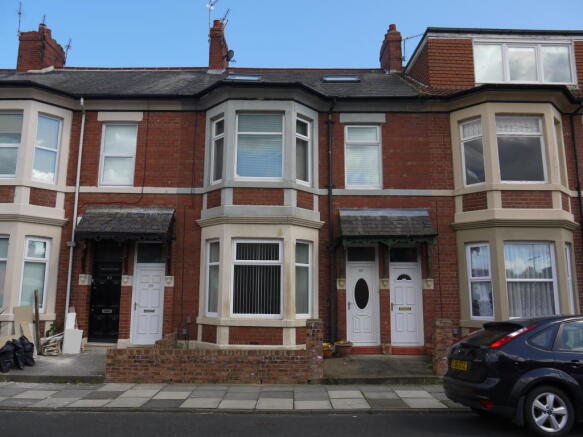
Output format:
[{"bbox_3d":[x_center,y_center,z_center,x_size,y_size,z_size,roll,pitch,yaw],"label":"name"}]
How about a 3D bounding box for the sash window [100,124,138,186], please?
[{"bbox_3d":[-4.695,-1.717,12.835,0.954,1.758,0.100,0,-10,0],"label":"sash window"}]

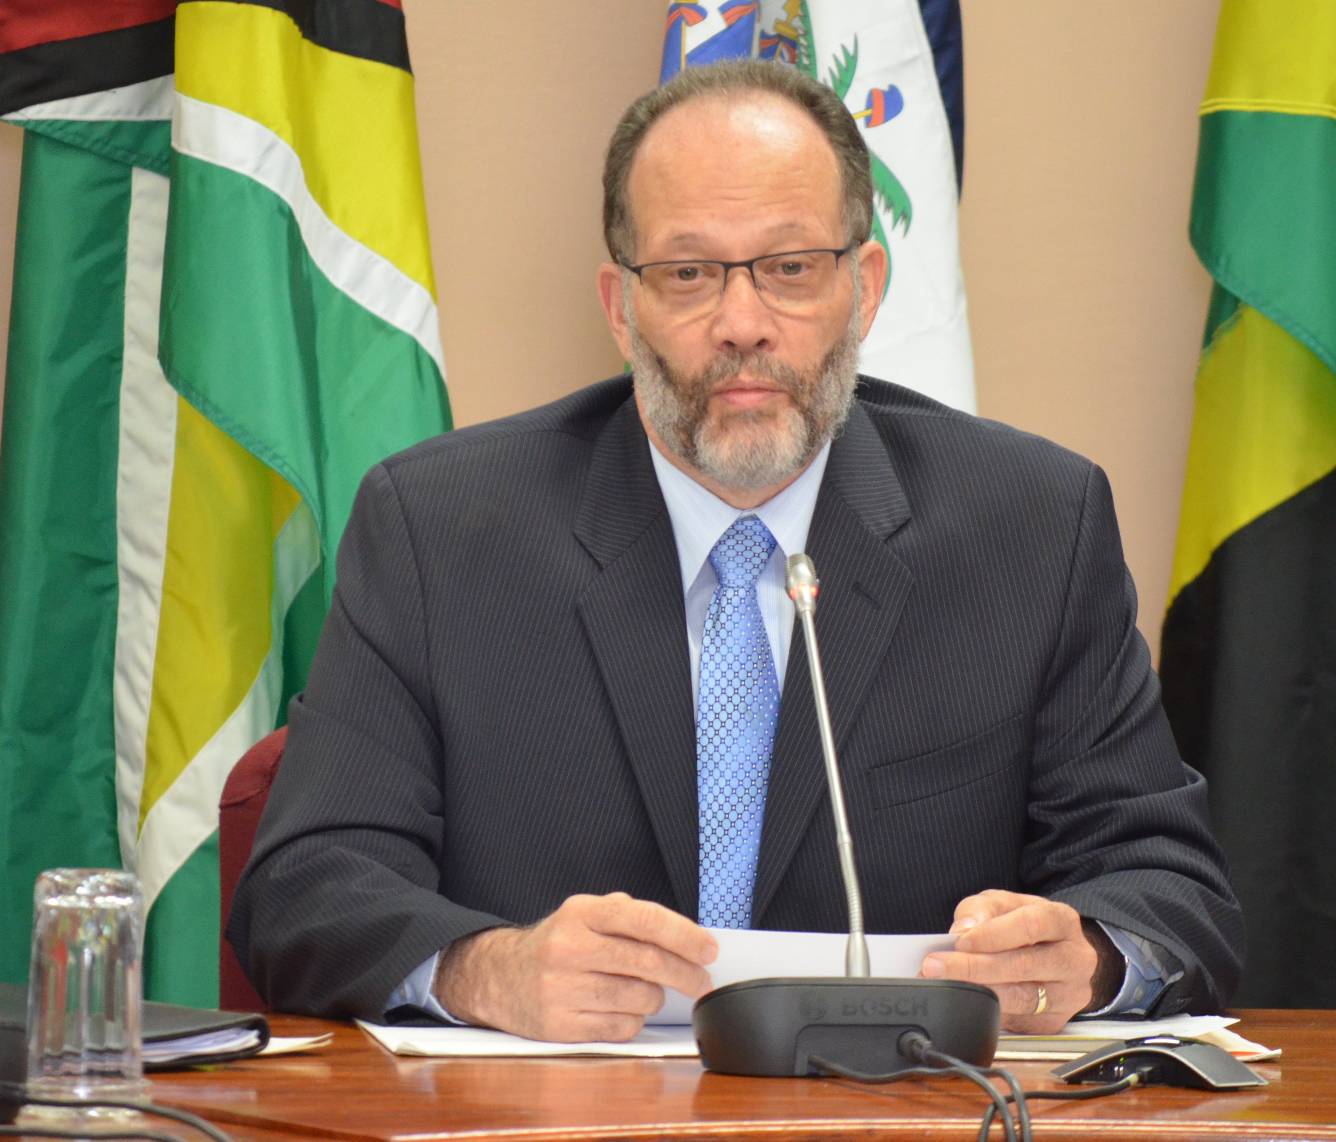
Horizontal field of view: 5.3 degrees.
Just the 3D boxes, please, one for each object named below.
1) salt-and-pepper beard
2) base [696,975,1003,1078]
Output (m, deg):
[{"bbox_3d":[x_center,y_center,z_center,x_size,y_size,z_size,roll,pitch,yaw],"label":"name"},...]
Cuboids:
[{"bbox_3d":[0.050,-0.118,9.260,0.150,0.130,0.110,-2,5,0],"label":"salt-and-pepper beard"},{"bbox_3d":[0.109,0.279,8.850,0.190,0.061,0.125,0,5,-10],"label":"base"}]

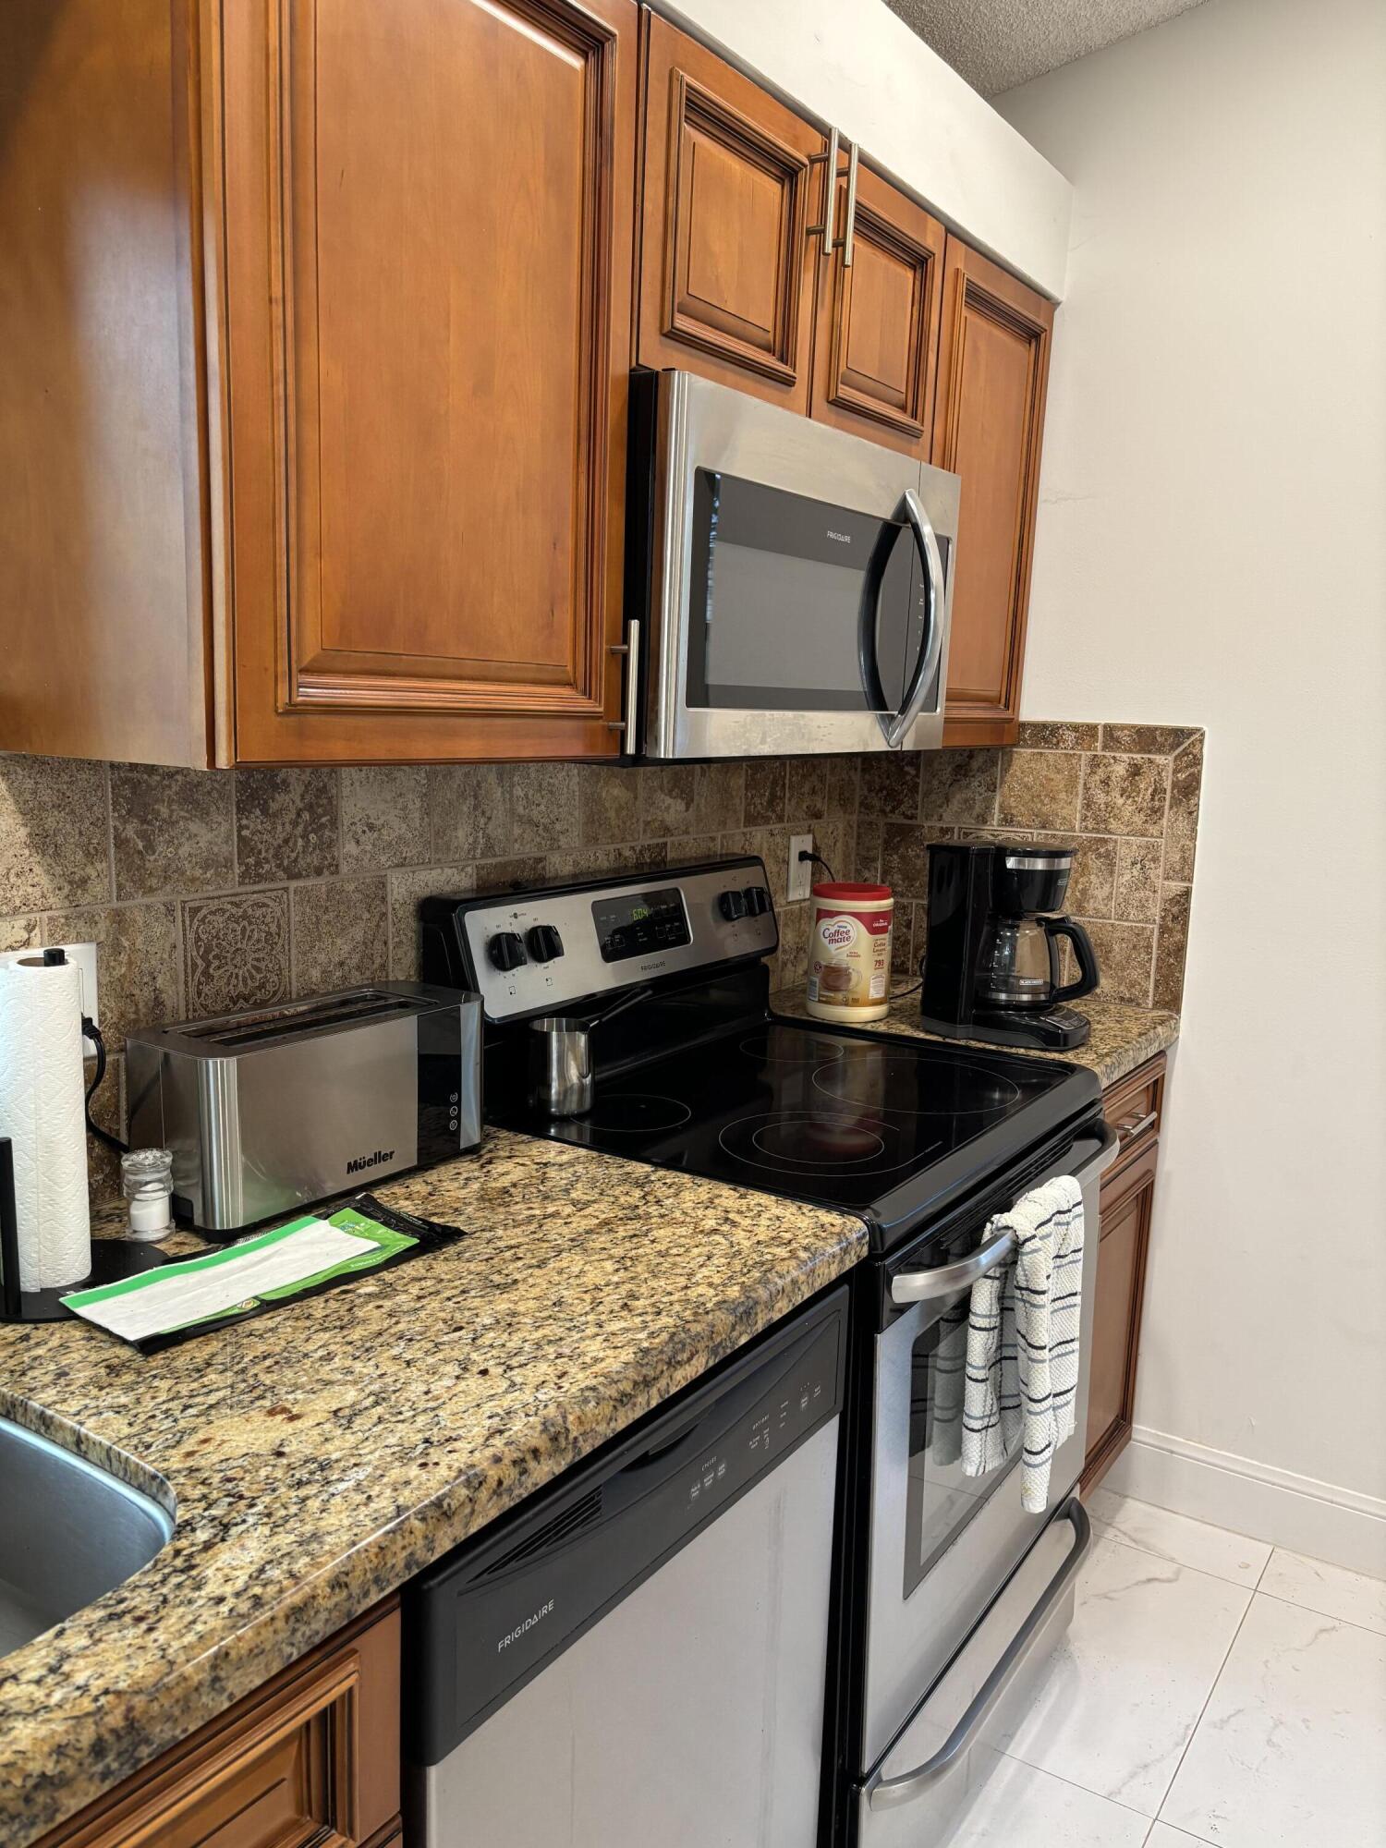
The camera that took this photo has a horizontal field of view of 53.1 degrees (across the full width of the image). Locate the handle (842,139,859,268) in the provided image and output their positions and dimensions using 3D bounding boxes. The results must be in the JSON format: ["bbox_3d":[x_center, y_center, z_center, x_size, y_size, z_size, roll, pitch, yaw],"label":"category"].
[{"bbox_3d":[0.189,-0.900,1.749,0.037,0.143,0.012,8,11,33],"label":"handle"}]

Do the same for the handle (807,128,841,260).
[{"bbox_3d":[0.157,-0.894,1.698,0.039,0.146,0.012,8,11,33],"label":"handle"}]

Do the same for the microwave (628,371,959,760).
[{"bbox_3d":[0.037,-0.438,1.876,0.400,0.411,0.757,8,11,33],"label":"microwave"}]

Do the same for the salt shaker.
[{"bbox_3d":[-0.520,0.257,1.326,0.047,0.077,0.047,8,11,33],"label":"salt shaker"}]

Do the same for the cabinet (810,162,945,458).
[{"bbox_3d":[0.127,-0.845,2.000,0.325,0.355,0.375,8,11,33],"label":"cabinet"}]

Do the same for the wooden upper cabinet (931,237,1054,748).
[{"bbox_3d":[0.350,-0.691,2.376,0.325,0.762,0.458,8,11,33],"label":"wooden upper cabinet"}]

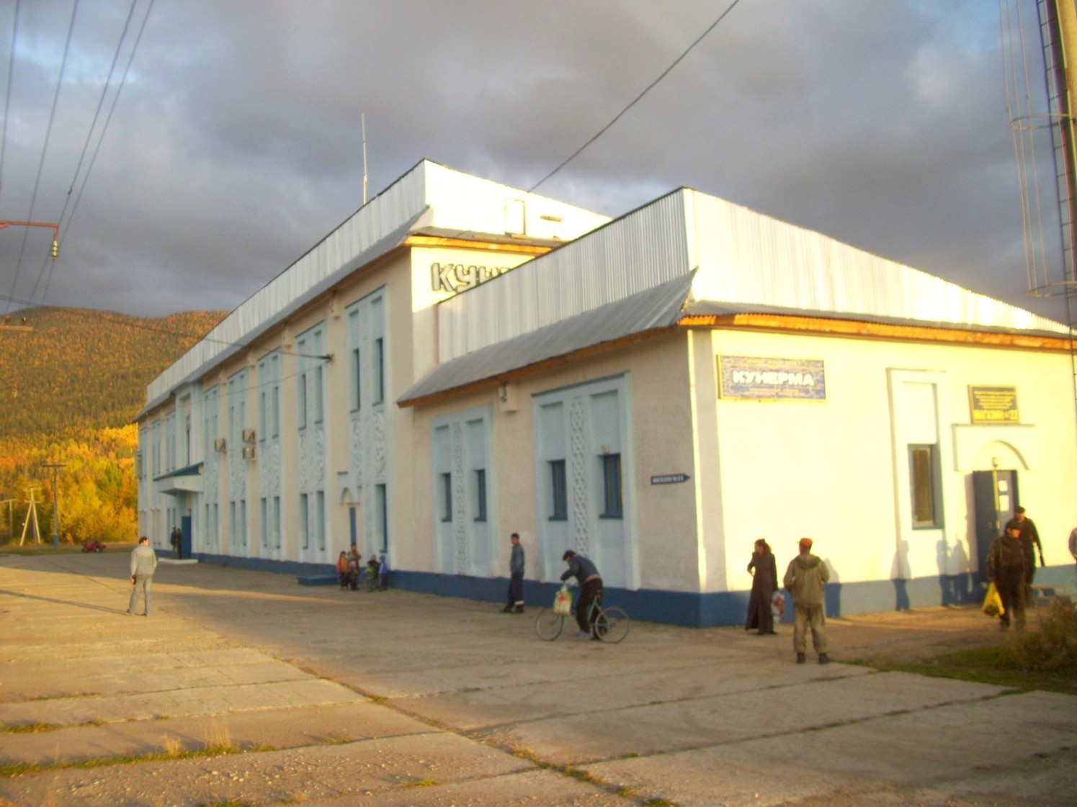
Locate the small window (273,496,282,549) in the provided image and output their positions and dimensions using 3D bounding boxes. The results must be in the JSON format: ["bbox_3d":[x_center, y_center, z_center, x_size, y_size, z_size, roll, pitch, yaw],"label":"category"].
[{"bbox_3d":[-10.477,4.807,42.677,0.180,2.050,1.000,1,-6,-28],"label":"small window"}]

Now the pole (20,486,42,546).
[{"bbox_3d":[-60.969,13.534,127.000,2.500,7.200,1.400,0,-6,-26],"label":"pole"}]

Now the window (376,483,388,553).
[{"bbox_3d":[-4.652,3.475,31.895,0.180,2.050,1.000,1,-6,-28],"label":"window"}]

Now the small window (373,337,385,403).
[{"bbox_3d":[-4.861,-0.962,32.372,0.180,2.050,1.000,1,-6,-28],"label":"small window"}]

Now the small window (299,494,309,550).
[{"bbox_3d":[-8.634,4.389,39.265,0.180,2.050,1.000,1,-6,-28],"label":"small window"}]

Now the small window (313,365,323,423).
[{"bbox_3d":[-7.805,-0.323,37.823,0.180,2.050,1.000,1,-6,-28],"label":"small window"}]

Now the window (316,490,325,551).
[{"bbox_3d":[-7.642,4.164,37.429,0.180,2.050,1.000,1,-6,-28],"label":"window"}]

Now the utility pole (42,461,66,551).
[{"bbox_3d":[-50.358,10.629,110.000,2.500,8.900,0.450,0,-6,-25],"label":"utility pole"}]

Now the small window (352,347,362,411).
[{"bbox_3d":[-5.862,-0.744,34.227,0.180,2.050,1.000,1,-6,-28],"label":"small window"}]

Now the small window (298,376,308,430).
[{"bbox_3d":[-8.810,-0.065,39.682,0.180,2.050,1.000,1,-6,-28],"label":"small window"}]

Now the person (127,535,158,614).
[{"bbox_3d":[-8.674,3.792,23.200,0.640,1.770,0.420,-1,-6,-10],"label":"person"}]

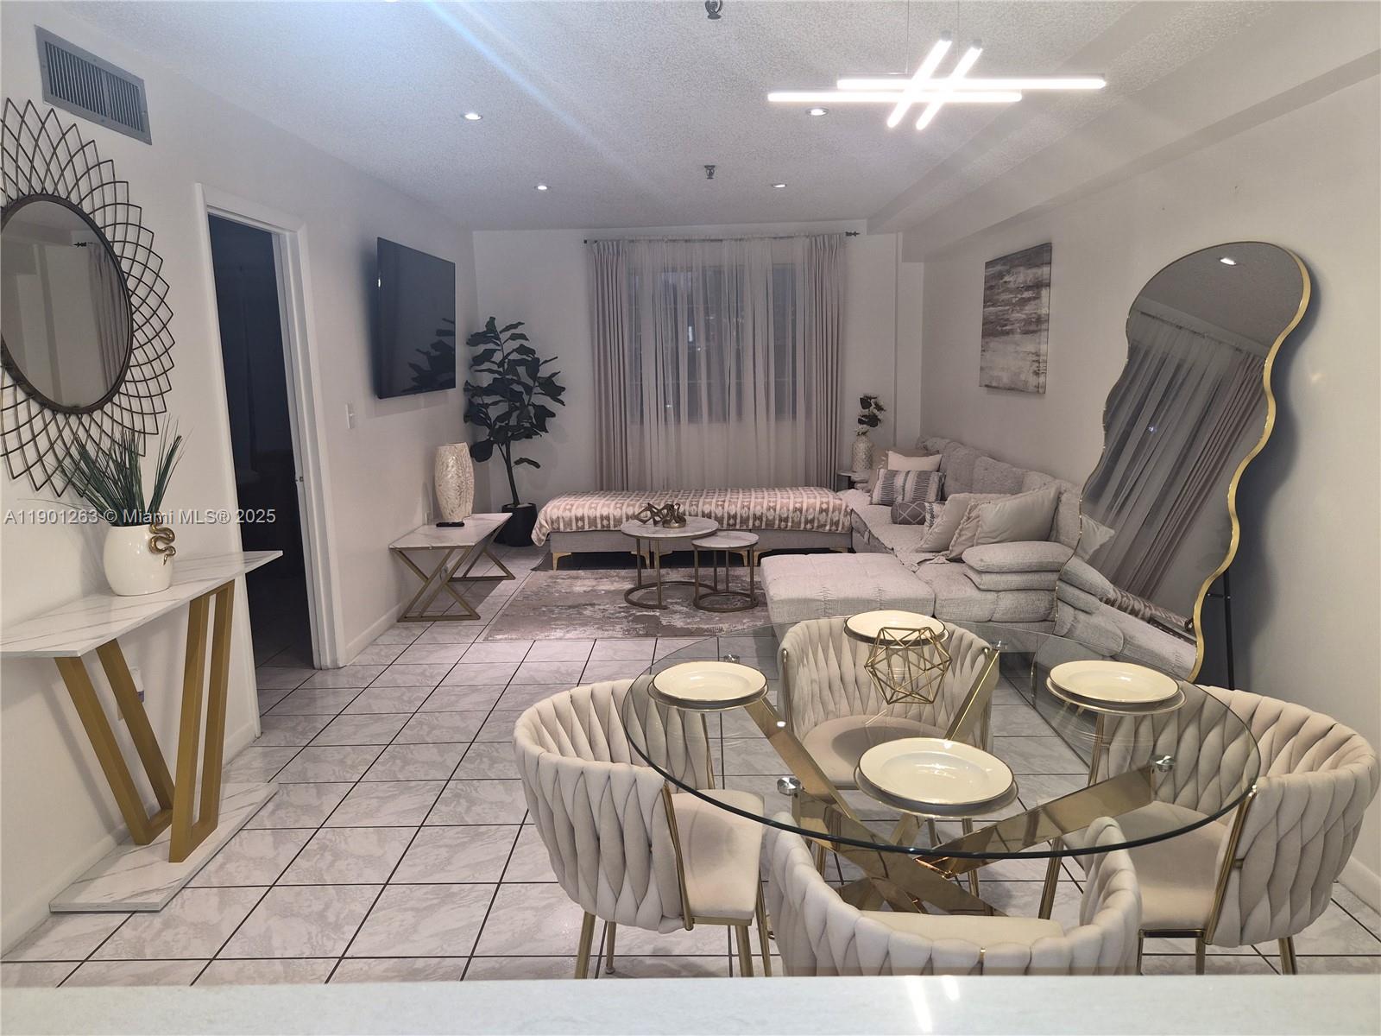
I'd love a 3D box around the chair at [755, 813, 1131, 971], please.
[{"bbox_3d":[0.380,0.829,1.390,0.550,0.760,0.550,0,10,8],"label":"chair"}]

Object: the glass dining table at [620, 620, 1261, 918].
[{"bbox_3d":[0.474,0.755,1.988,1.240,0.755,1.240,-1,10,1],"label":"glass dining table"}]

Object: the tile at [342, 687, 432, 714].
[{"bbox_3d":[-1.346,0.822,4.120,0.325,0.010,0.325,-1,10,1],"label":"tile"}]

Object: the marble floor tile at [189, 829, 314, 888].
[{"bbox_3d":[-1.341,1.024,2.764,0.318,0.010,0.318,-1,10,1],"label":"marble floor tile"}]

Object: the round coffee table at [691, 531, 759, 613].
[{"bbox_3d":[0.209,0.316,5.449,0.400,0.400,0.400,-1,10,1],"label":"round coffee table"}]

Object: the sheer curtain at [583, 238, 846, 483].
[{"bbox_3d":[0.233,-1.017,7.361,2.000,2.370,0.120,-1,10,1],"label":"sheer curtain"}]

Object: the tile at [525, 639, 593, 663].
[{"bbox_3d":[-0.676,0.698,4.758,0.325,0.010,0.325,-1,10,1],"label":"tile"}]

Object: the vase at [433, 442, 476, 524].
[{"bbox_3d":[-1.582,-0.243,6.214,0.230,0.500,0.250,-1,10,1],"label":"vase"}]

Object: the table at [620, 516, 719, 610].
[{"bbox_3d":[-0.126,0.261,5.731,0.630,0.440,0.630,-1,10,1],"label":"table"}]

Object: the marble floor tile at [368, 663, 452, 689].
[{"bbox_3d":[-1.298,0.744,4.312,0.314,0.013,0.314,-1,10,1],"label":"marble floor tile"}]

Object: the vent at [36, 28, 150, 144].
[{"bbox_3d":[-1.762,-1.280,2.749,0.025,0.200,0.498,-1,10,1],"label":"vent"}]

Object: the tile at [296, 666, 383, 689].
[{"bbox_3d":[-1.618,0.752,4.319,0.314,0.013,0.314,-1,10,1],"label":"tile"}]

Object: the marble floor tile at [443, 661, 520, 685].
[{"bbox_3d":[-0.995,0.745,4.350,0.318,0.010,0.318,-1,10,1],"label":"marble floor tile"}]

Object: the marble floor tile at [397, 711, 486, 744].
[{"bbox_3d":[-1.004,0.854,3.713,0.318,0.010,0.318,-1,10,1],"label":"marble floor tile"}]

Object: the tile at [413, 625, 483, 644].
[{"bbox_3d":[-1.309,0.642,4.992,0.318,0.010,0.318,-1,10,1],"label":"tile"}]

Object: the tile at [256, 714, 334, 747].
[{"bbox_3d":[-1.629,0.860,3.688,0.314,0.013,0.314,-1,10,1],"label":"tile"}]

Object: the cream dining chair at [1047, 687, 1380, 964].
[{"bbox_3d":[0.980,0.752,1.781,0.500,0.760,0.550,-1,10,1],"label":"cream dining chair"}]

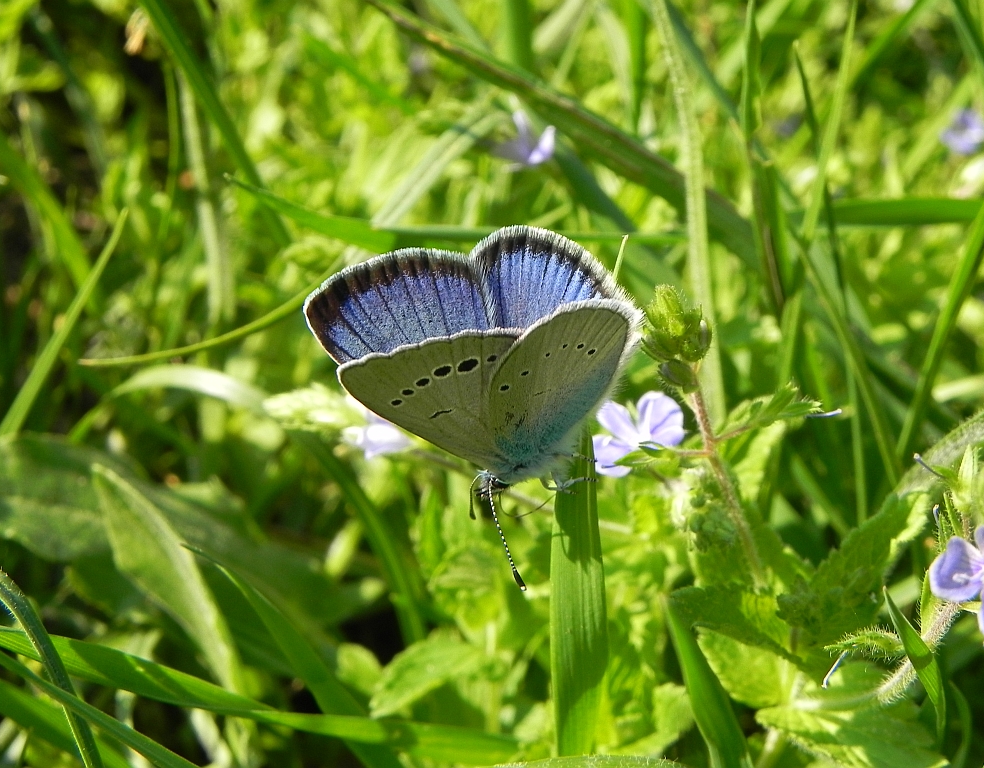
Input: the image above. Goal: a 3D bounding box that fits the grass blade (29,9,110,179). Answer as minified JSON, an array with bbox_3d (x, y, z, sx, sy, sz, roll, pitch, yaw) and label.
[{"bbox_3d":[-0.077,-0.053,0.280,0.004,0.003,0.035,-22,81,-26],"label":"grass blade"}]

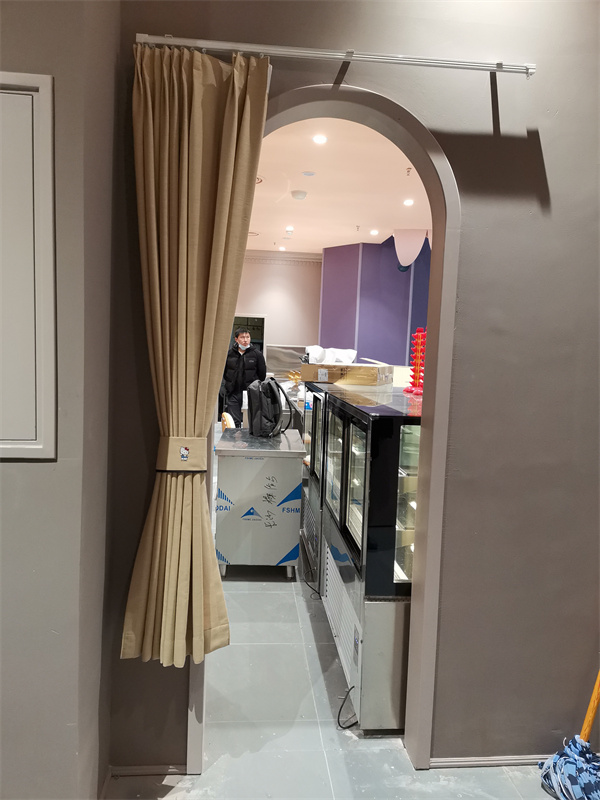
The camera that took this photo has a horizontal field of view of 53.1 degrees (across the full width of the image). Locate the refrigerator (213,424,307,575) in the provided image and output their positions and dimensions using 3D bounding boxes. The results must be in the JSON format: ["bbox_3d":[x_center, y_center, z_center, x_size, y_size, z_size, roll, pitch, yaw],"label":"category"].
[{"bbox_3d":[-0.277,0.661,4.129,0.550,0.795,0.995,2,5,-4],"label":"refrigerator"}]

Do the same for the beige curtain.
[{"bbox_3d":[-0.318,-0.090,1.827,0.405,1.840,0.140,1,5,-5],"label":"beige curtain"}]

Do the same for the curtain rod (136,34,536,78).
[{"bbox_3d":[0.127,-1.030,1.793,1.205,0.031,0.048,1,5,-5],"label":"curtain rod"}]

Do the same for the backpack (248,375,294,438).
[{"bbox_3d":[-0.219,0.042,4.281,0.260,0.420,0.310,3,5,16],"label":"backpack"}]

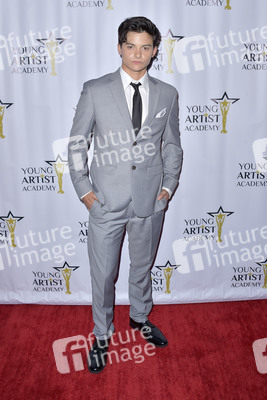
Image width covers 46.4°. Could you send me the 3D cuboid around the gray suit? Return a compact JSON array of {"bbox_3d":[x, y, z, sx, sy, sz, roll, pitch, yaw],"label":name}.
[{"bbox_3d":[-0.029,0.082,1.684,0.580,1.470,0.340,-5,13,-17],"label":"gray suit"}]

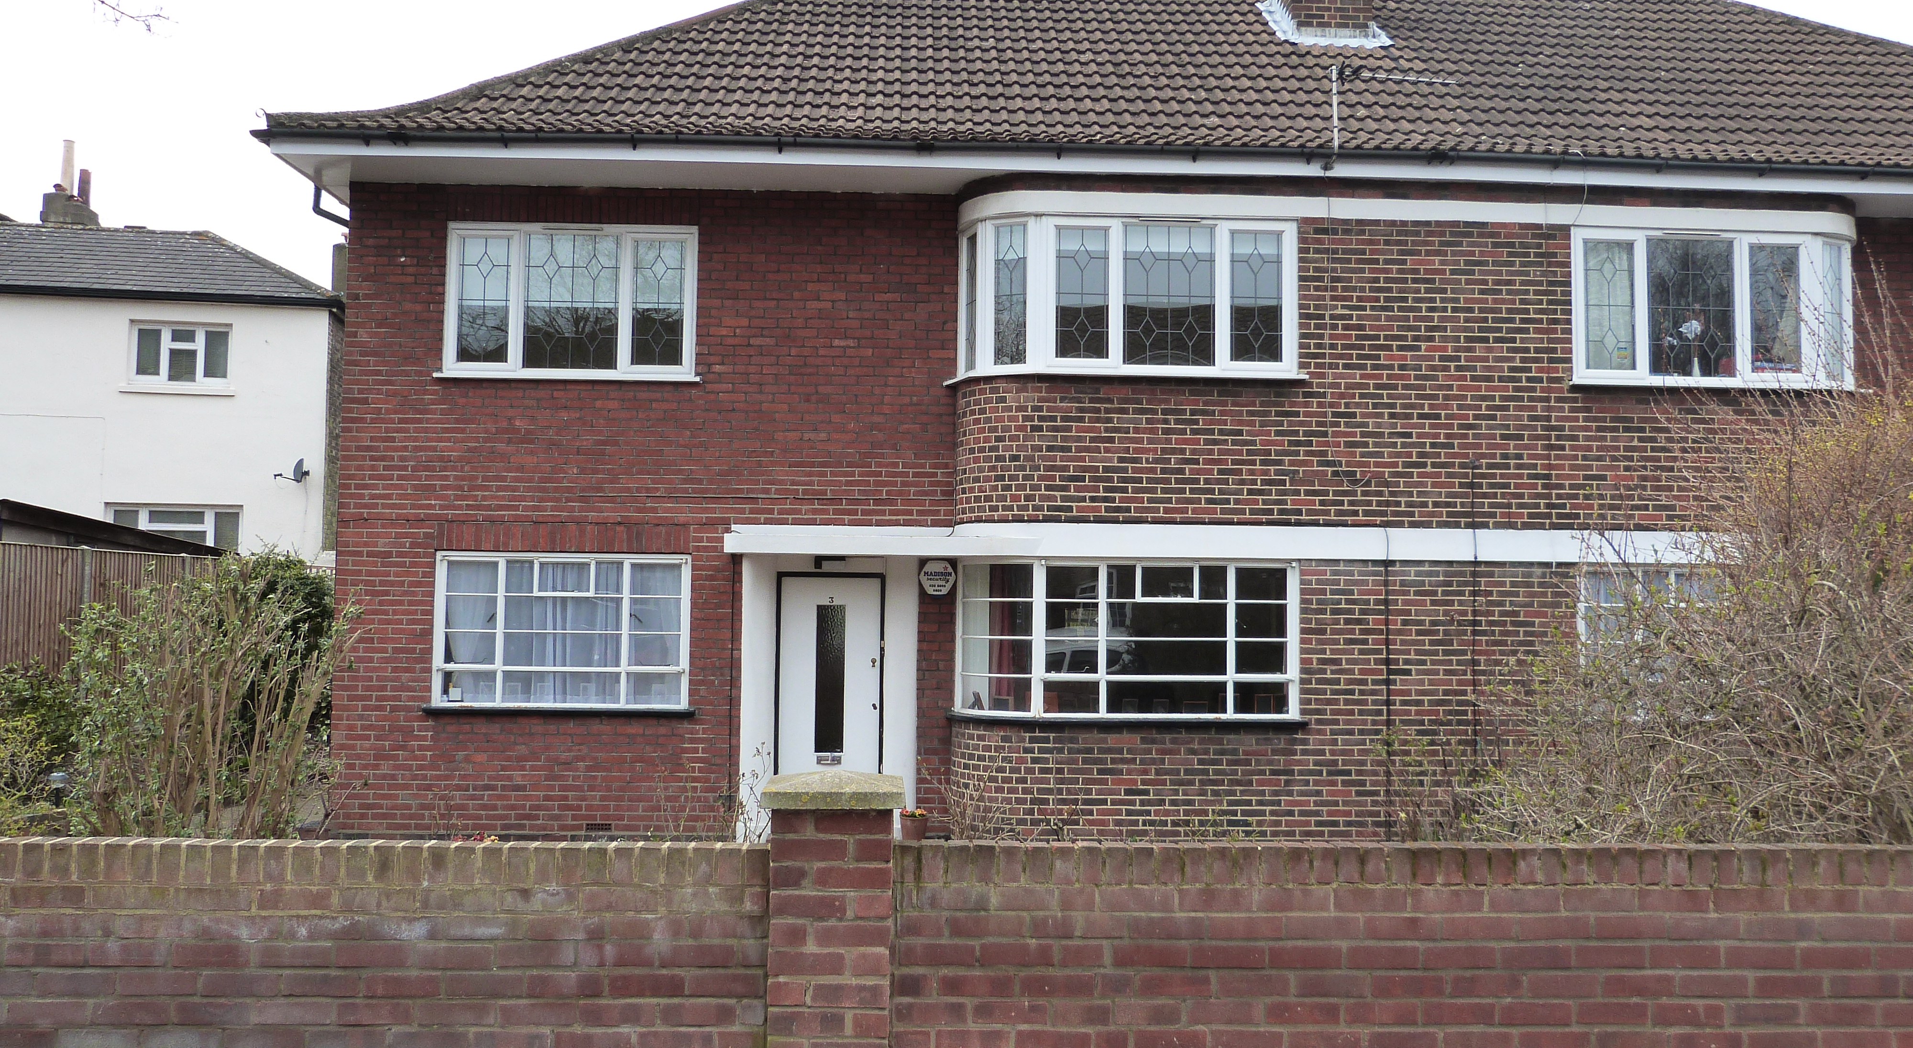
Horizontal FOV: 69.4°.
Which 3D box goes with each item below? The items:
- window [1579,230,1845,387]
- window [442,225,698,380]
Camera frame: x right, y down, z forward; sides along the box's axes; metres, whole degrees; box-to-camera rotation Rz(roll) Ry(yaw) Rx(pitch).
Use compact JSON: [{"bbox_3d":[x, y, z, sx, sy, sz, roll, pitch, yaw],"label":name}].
[{"bbox_3d":[6.385,-1.748,11.616,2.743,1.290,0.600,1,-3,-3],"label":"window"},{"bbox_3d":[-3.220,-1.872,11.578,2.084,1.302,0.110,1,-3,-3],"label":"window"}]

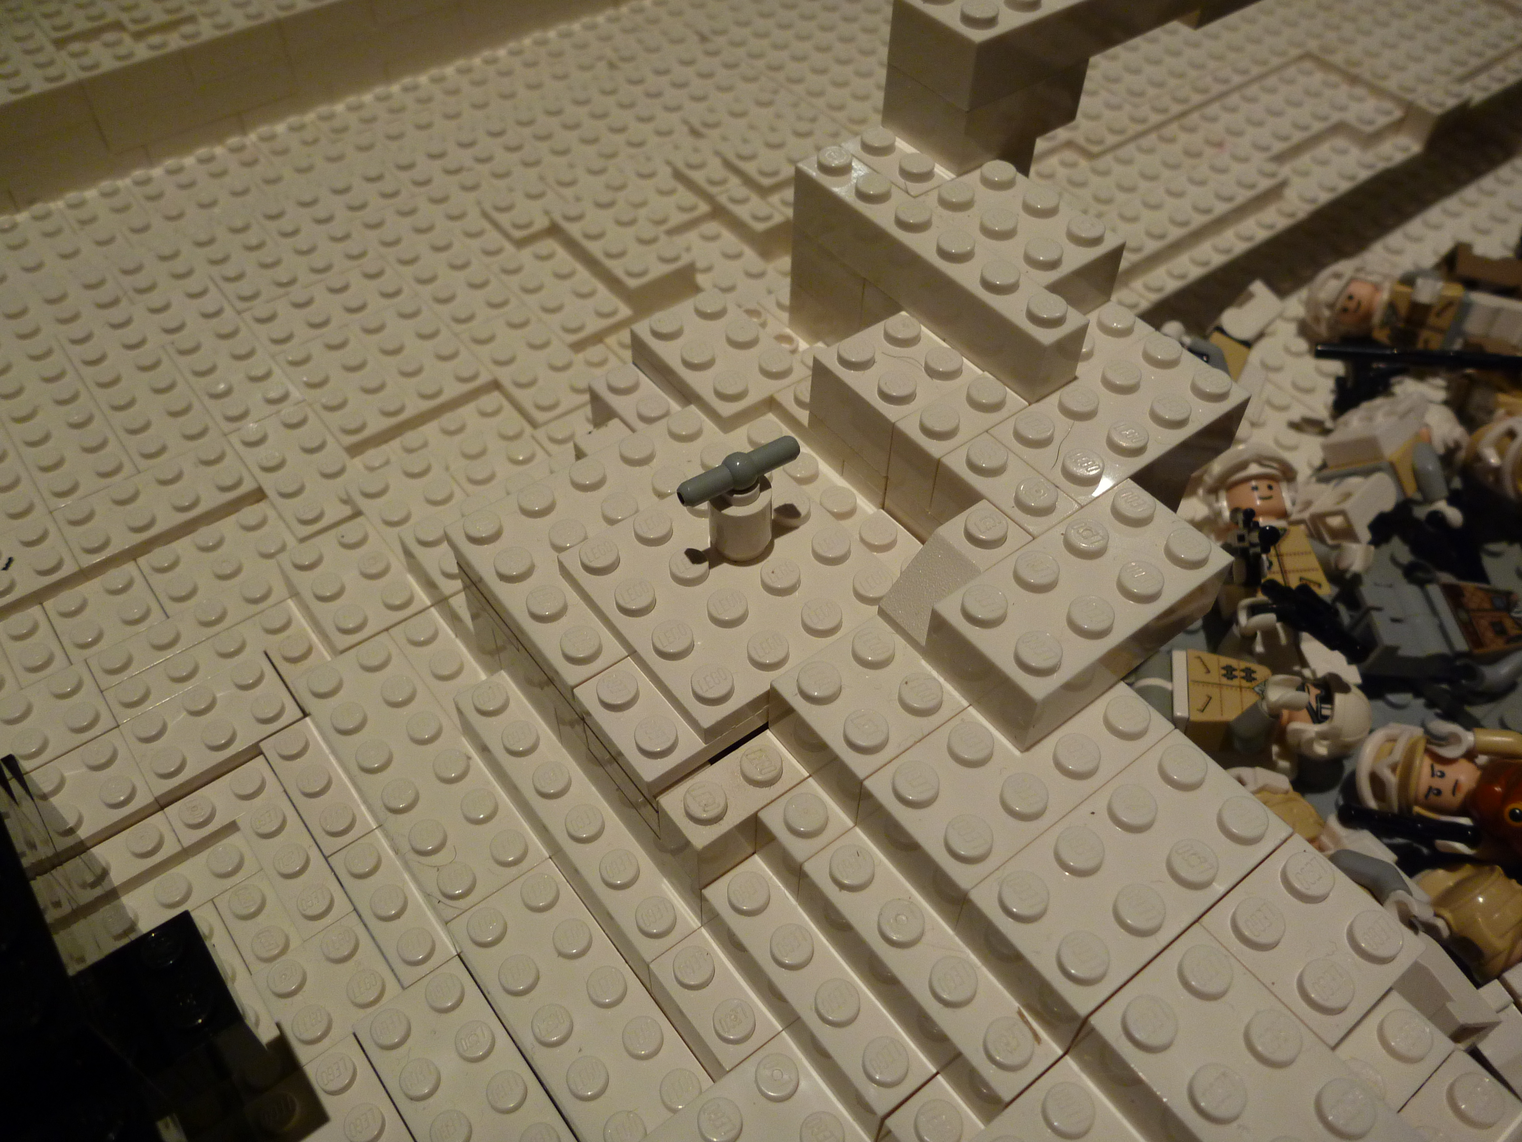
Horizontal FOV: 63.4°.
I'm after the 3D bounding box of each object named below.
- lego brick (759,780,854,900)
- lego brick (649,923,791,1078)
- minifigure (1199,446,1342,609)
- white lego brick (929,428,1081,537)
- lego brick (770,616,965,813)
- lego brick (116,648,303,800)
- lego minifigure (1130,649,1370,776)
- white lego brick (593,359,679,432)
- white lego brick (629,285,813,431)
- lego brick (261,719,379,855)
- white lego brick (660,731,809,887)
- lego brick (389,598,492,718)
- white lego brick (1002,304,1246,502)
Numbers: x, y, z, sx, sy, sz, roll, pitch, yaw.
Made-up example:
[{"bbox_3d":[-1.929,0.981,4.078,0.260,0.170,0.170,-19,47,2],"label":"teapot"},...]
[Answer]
[{"bbox_3d":[0.005,0.031,0.143,0.008,0.011,0.008,-30,57,-24],"label":"lego brick"},{"bbox_3d":[-0.006,0.053,0.148,0.008,0.011,0.016,-31,57,-24],"label":"lego brick"},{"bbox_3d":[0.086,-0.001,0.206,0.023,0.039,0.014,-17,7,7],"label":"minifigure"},{"bbox_3d":[0.029,-0.008,0.149,0.008,0.011,0.016,-31,57,-24],"label":"white lego brick"},{"bbox_3d":[0.012,0.016,0.142,0.016,0.011,0.016,-31,58,-24],"label":"lego brick"},{"bbox_3d":[-0.085,0.024,0.191,0.024,0.005,0.016,-31,57,-24],"label":"lego brick"},{"bbox_3d":[0.075,0.022,0.197,0.041,0.014,0.023,5,41,3],"label":"lego minifigure"},{"bbox_3d":[-0.017,-0.022,0.186,0.008,0.011,0.020,-30,57,-24],"label":"white lego brick"},{"bbox_3d":[-0.006,-0.032,0.182,0.016,0.005,0.024,-30,57,-24],"label":"white lego brick"},{"bbox_3d":[-0.067,0.033,0.187,0.008,0.008,0.024,-30,57,-24],"label":"lego brick"},{"bbox_3d":[-0.003,0.027,0.145,0.016,0.011,0.008,-31,58,-24],"label":"white lego brick"},{"bbox_3d":[-0.047,0.018,0.190,0.008,0.011,0.026,-30,57,-24],"label":"lego brick"},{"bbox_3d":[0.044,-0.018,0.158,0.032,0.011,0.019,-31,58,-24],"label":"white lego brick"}]

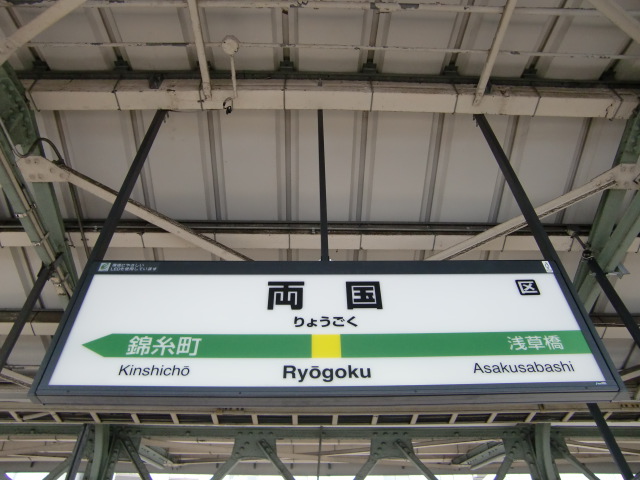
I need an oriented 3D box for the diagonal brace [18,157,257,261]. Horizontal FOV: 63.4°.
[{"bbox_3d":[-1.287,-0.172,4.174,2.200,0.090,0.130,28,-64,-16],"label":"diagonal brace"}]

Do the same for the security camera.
[{"bbox_3d":[-0.640,-0.931,3.584,0.075,0.140,0.080,0,-48,-1],"label":"security camera"}]

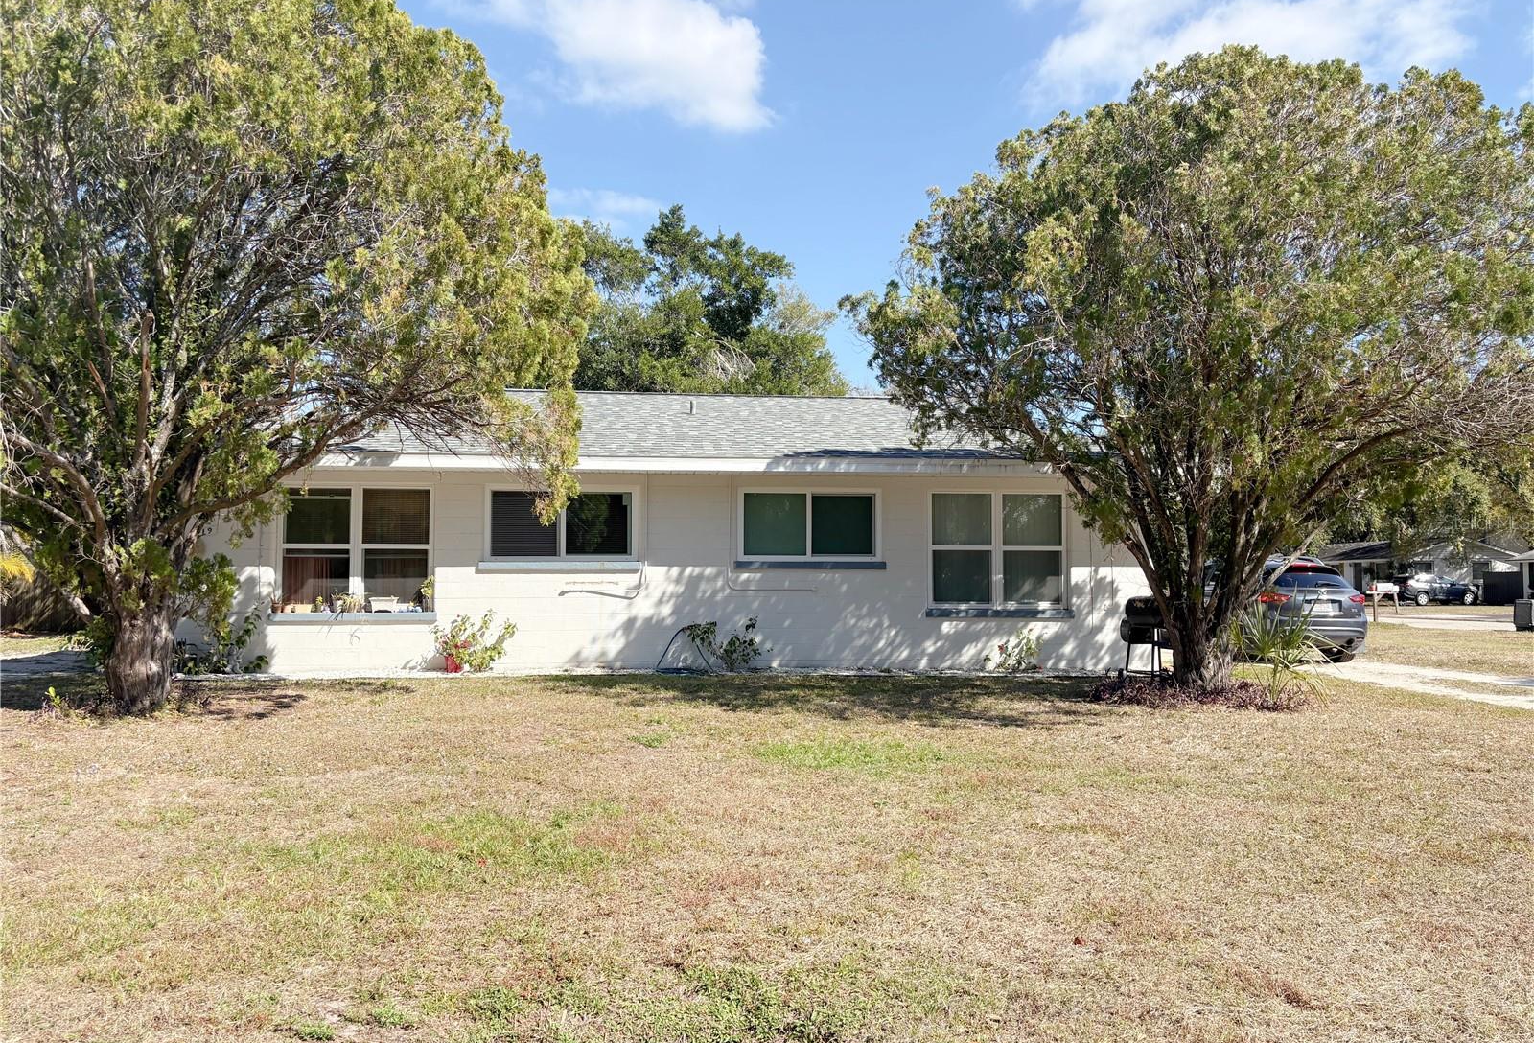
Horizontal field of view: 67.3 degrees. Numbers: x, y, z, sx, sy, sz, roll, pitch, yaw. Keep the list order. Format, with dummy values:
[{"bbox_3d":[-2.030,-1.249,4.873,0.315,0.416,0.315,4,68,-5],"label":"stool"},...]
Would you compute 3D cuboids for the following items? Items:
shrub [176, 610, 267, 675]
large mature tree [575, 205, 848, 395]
[{"bbox_3d":[-6.570,1.460,13.870,1.080,0.800,0.750,0,-2,-5],"label":"shrub"},{"bbox_3d":[-1.600,-2.800,30.000,8.200,10.700,8.000,0,-2,-5],"label":"large mature tree"}]

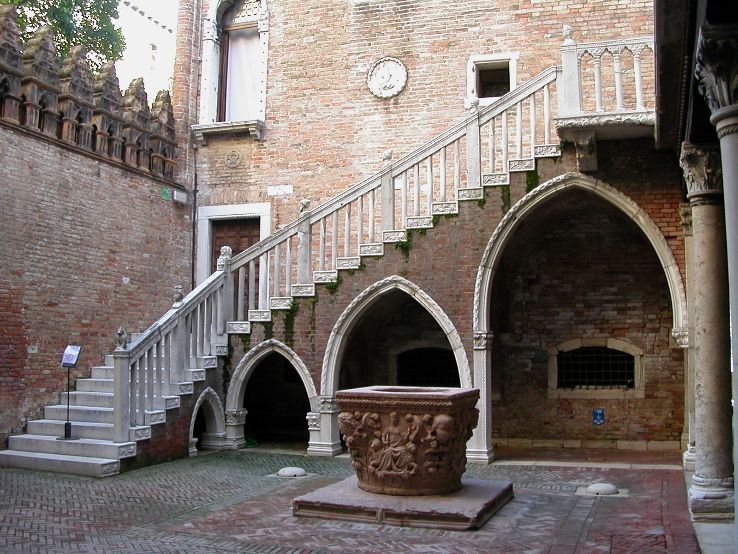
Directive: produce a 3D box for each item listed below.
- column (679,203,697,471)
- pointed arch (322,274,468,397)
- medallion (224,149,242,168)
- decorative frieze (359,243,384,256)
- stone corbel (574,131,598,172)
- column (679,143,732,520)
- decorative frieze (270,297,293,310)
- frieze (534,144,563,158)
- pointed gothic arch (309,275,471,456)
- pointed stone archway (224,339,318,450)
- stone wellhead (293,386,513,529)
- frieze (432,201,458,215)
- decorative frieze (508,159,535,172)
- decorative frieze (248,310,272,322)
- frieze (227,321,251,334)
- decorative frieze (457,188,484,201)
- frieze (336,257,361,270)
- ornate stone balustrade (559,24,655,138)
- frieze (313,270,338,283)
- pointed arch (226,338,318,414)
[{"bbox_3d":[4.484,0.787,10.884,0.436,3.665,0.420,-1,-7,15],"label":"column"},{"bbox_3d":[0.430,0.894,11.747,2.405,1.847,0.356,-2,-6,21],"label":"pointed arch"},{"bbox_3d":[-2.612,-2.266,15.130,0.355,0.365,0.070,-1,-7,15],"label":"medallion"},{"bbox_3d":[0.062,-0.396,11.850,0.396,0.180,0.120,-2,-6,21],"label":"decorative frieze"},{"bbox_3d":[2.651,-1.530,9.620,0.250,0.440,0.380,-1,-5,17],"label":"stone corbel"},{"bbox_3d":[3.117,0.449,7.170,0.506,3.402,0.529,-2,-6,21],"label":"column"},{"bbox_3d":[-1.409,0.413,12.482,0.374,0.194,0.110,-1,-7,15],"label":"decorative frieze"},{"bbox_3d":[2.637,-1.867,11.650,0.383,0.194,0.110,-1,-7,15],"label":"frieze"},{"bbox_3d":[0.321,1.233,10.903,2.372,2.526,0.403,-1,-5,18],"label":"pointed gothic arch"},{"bbox_3d":[-1.373,1.709,11.420,1.519,1.643,0.372,-1,-5,18],"label":"pointed stone archway"},{"bbox_3d":[0.407,1.669,7.719,1.682,1.103,1.682,-1,-5,21],"label":"stone wellhead"},{"bbox_3d":[1.141,-1.054,11.961,0.396,0.189,0.110,-1,-7,15],"label":"frieze"},{"bbox_3d":[2.167,-1.563,11.134,0.391,0.178,0.120,-2,-6,21],"label":"decorative frieze"},{"bbox_3d":[-1.520,0.543,11.072,0.322,0.152,0.080,-1,-5,17],"label":"decorative frieze"},{"bbox_3d":[-2.051,0.813,12.572,0.394,0.179,0.120,-2,-6,21],"label":"frieze"},{"bbox_3d":[1.484,-1.180,11.366,0.394,0.179,0.120,-2,-6,21],"label":"decorative frieze"},{"bbox_3d":[-0.272,-0.172,10.719,0.322,0.152,0.080,-1,-5,17],"label":"frieze"},{"bbox_3d":[3.114,-2.609,10.433,1.306,1.374,0.488,-2,-6,21],"label":"ornate stone balustrade"},{"bbox_3d":[-0.588,0.007,10.807,0.322,0.152,0.080,-1,-5,17],"label":"frieze"},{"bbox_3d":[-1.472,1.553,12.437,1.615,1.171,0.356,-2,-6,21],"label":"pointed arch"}]

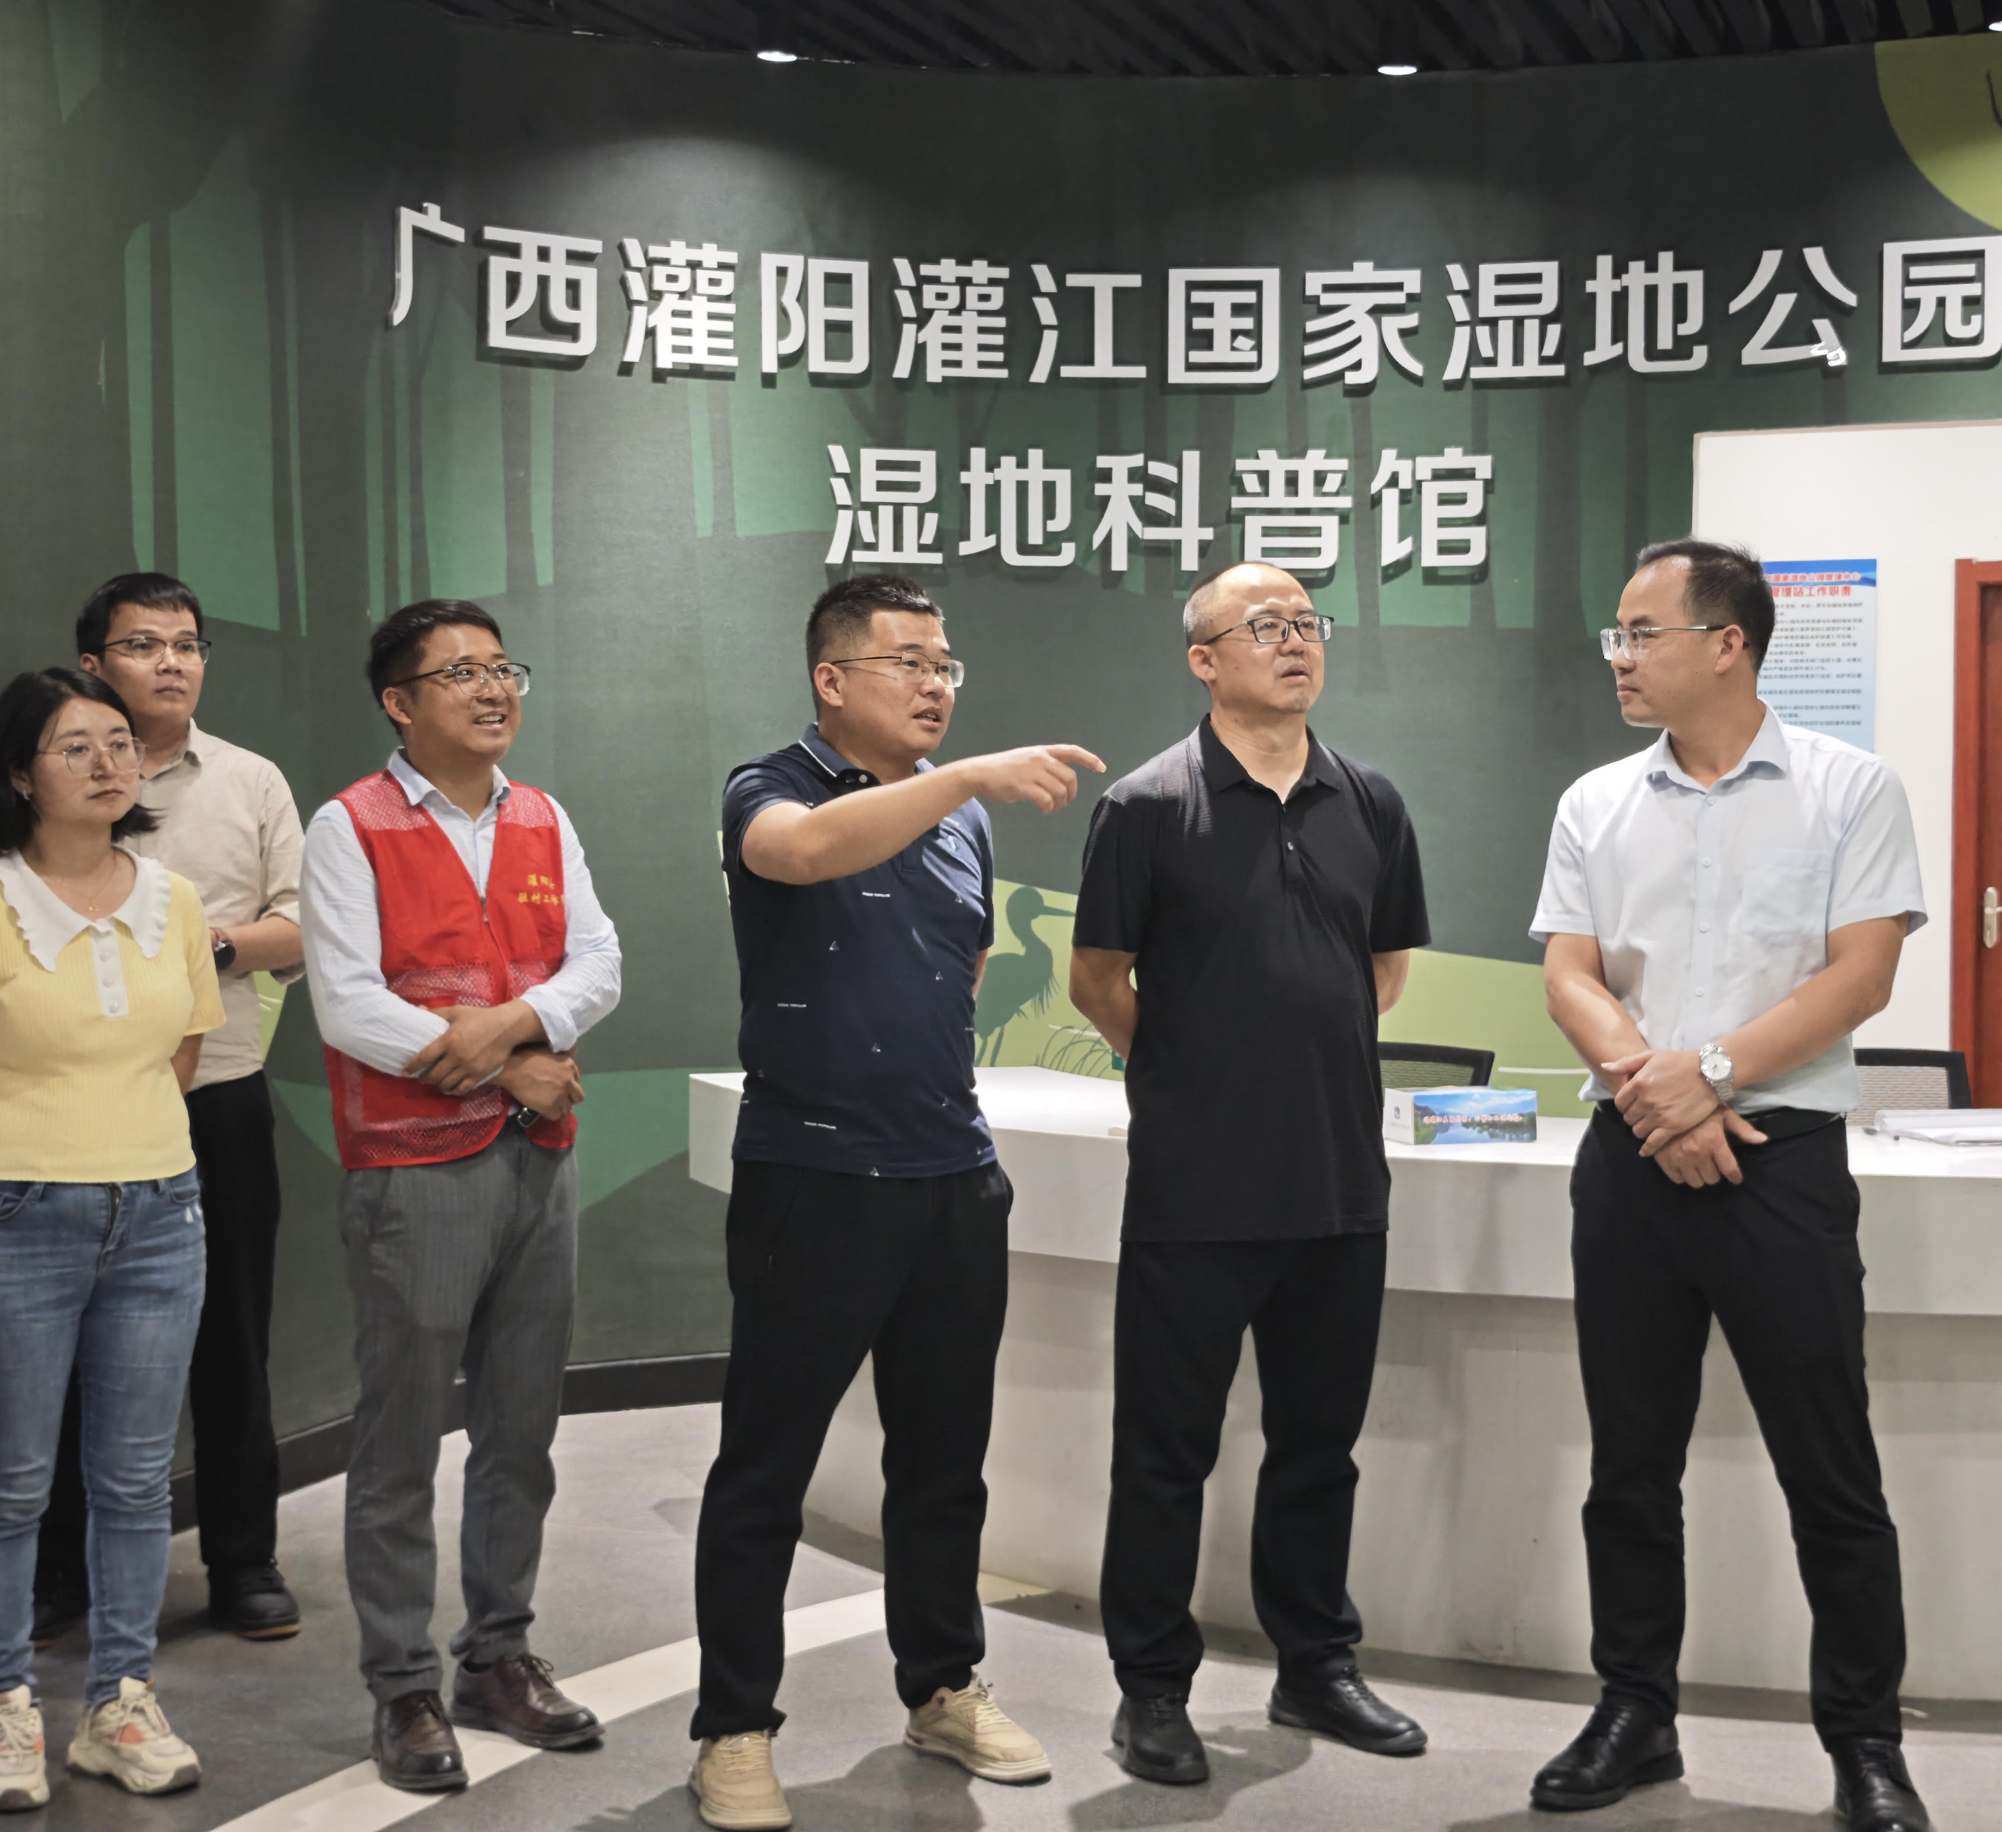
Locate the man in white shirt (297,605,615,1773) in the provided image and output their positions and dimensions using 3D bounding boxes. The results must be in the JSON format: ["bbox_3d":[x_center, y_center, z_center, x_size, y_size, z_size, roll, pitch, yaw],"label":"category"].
[{"bbox_3d":[-0.774,0.378,4.548,0.400,1.662,0.480,2,2,44],"label":"man in white shirt"}]

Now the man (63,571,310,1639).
[{"bbox_3d":[-1.431,0.309,5.257,0.530,1.754,0.380,-1,2,-27],"label":"man"}]

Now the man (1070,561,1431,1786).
[{"bbox_3d":[0.365,0.351,4.596,0.530,1.721,0.400,-1,2,-27],"label":"man"}]

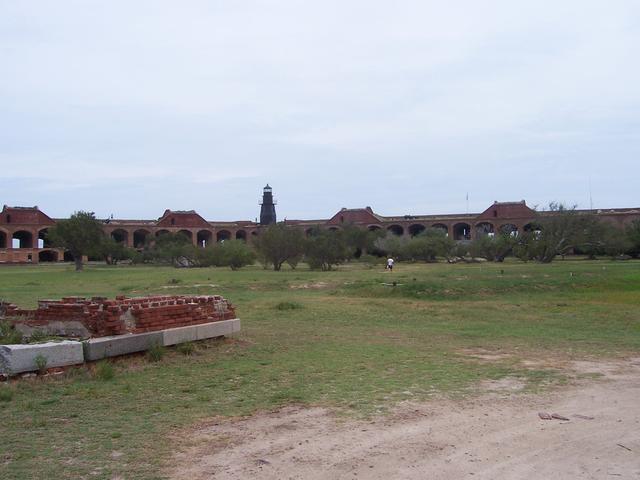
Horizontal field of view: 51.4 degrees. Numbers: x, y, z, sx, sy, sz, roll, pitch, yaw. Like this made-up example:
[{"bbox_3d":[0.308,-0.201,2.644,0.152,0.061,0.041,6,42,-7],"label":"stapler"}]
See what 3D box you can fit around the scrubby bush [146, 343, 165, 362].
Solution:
[{"bbox_3d":[-2.509,1.697,10.150,0.260,0.270,0.250,0,-2,0],"label":"scrubby bush"}]

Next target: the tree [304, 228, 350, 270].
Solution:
[{"bbox_3d":[0.703,1.143,78.000,5.273,4.980,5.010,0,-2,0],"label":"tree"}]

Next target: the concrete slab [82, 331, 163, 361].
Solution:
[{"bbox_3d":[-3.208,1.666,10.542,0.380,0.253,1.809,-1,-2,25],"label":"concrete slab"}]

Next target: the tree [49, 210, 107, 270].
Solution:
[{"bbox_3d":[-28.652,0.117,78.000,6.797,7.148,6.457,0,-2,0],"label":"tree"}]

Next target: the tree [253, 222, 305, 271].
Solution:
[{"bbox_3d":[-4.805,0.791,78.000,5.742,5.684,5.455,0,-2,0],"label":"tree"}]

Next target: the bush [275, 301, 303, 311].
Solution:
[{"bbox_3d":[-0.951,1.954,20.100,0.840,0.260,0.700,0,-2,0],"label":"bush"}]

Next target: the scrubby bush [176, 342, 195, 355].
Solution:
[{"bbox_3d":[-2.213,1.760,10.950,0.290,0.185,0.250,0,-2,0],"label":"scrubby bush"}]

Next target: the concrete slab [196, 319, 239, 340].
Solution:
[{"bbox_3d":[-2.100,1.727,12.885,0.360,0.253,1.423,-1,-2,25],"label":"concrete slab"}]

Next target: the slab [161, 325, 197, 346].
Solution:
[{"bbox_3d":[-2.607,1.699,11.802,0.360,0.253,0.983,-1,-2,25],"label":"slab"}]

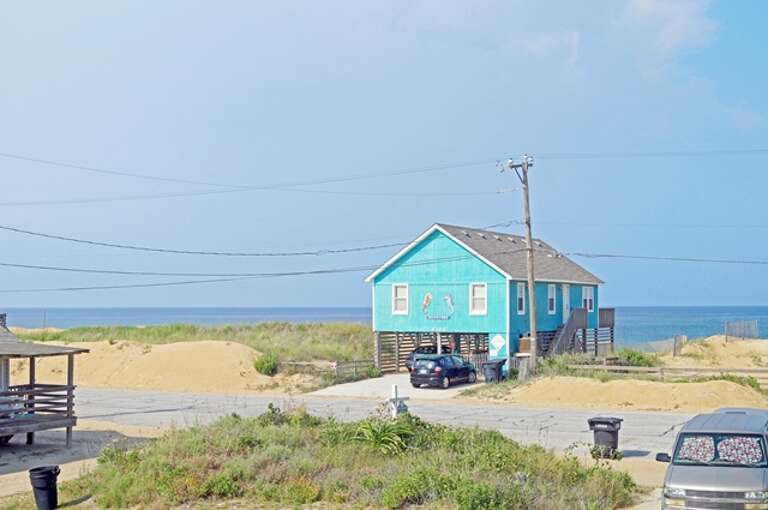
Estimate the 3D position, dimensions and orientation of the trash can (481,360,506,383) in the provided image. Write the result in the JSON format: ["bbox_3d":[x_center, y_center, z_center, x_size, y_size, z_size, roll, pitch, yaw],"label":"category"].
[{"bbox_3d":[4.951,5.287,49.809,0.730,1.100,0.880,-2,-3,30],"label":"trash can"}]

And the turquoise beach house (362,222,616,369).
[{"bbox_3d":[6.654,2.577,62.770,8.600,7.600,15.700,-2,-3,30],"label":"turquoise beach house"}]

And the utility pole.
[{"bbox_3d":[6.337,0.467,52.033,1.700,10.350,0.700,-1,-3,10],"label":"utility pole"}]

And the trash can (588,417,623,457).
[{"bbox_3d":[6.221,5.100,30.798,0.720,1.100,0.860,-2,-3,31],"label":"trash can"}]

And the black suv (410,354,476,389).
[{"bbox_3d":[2.908,5.354,51.608,1.720,1.540,4.150,-2,-3,29],"label":"black suv"}]

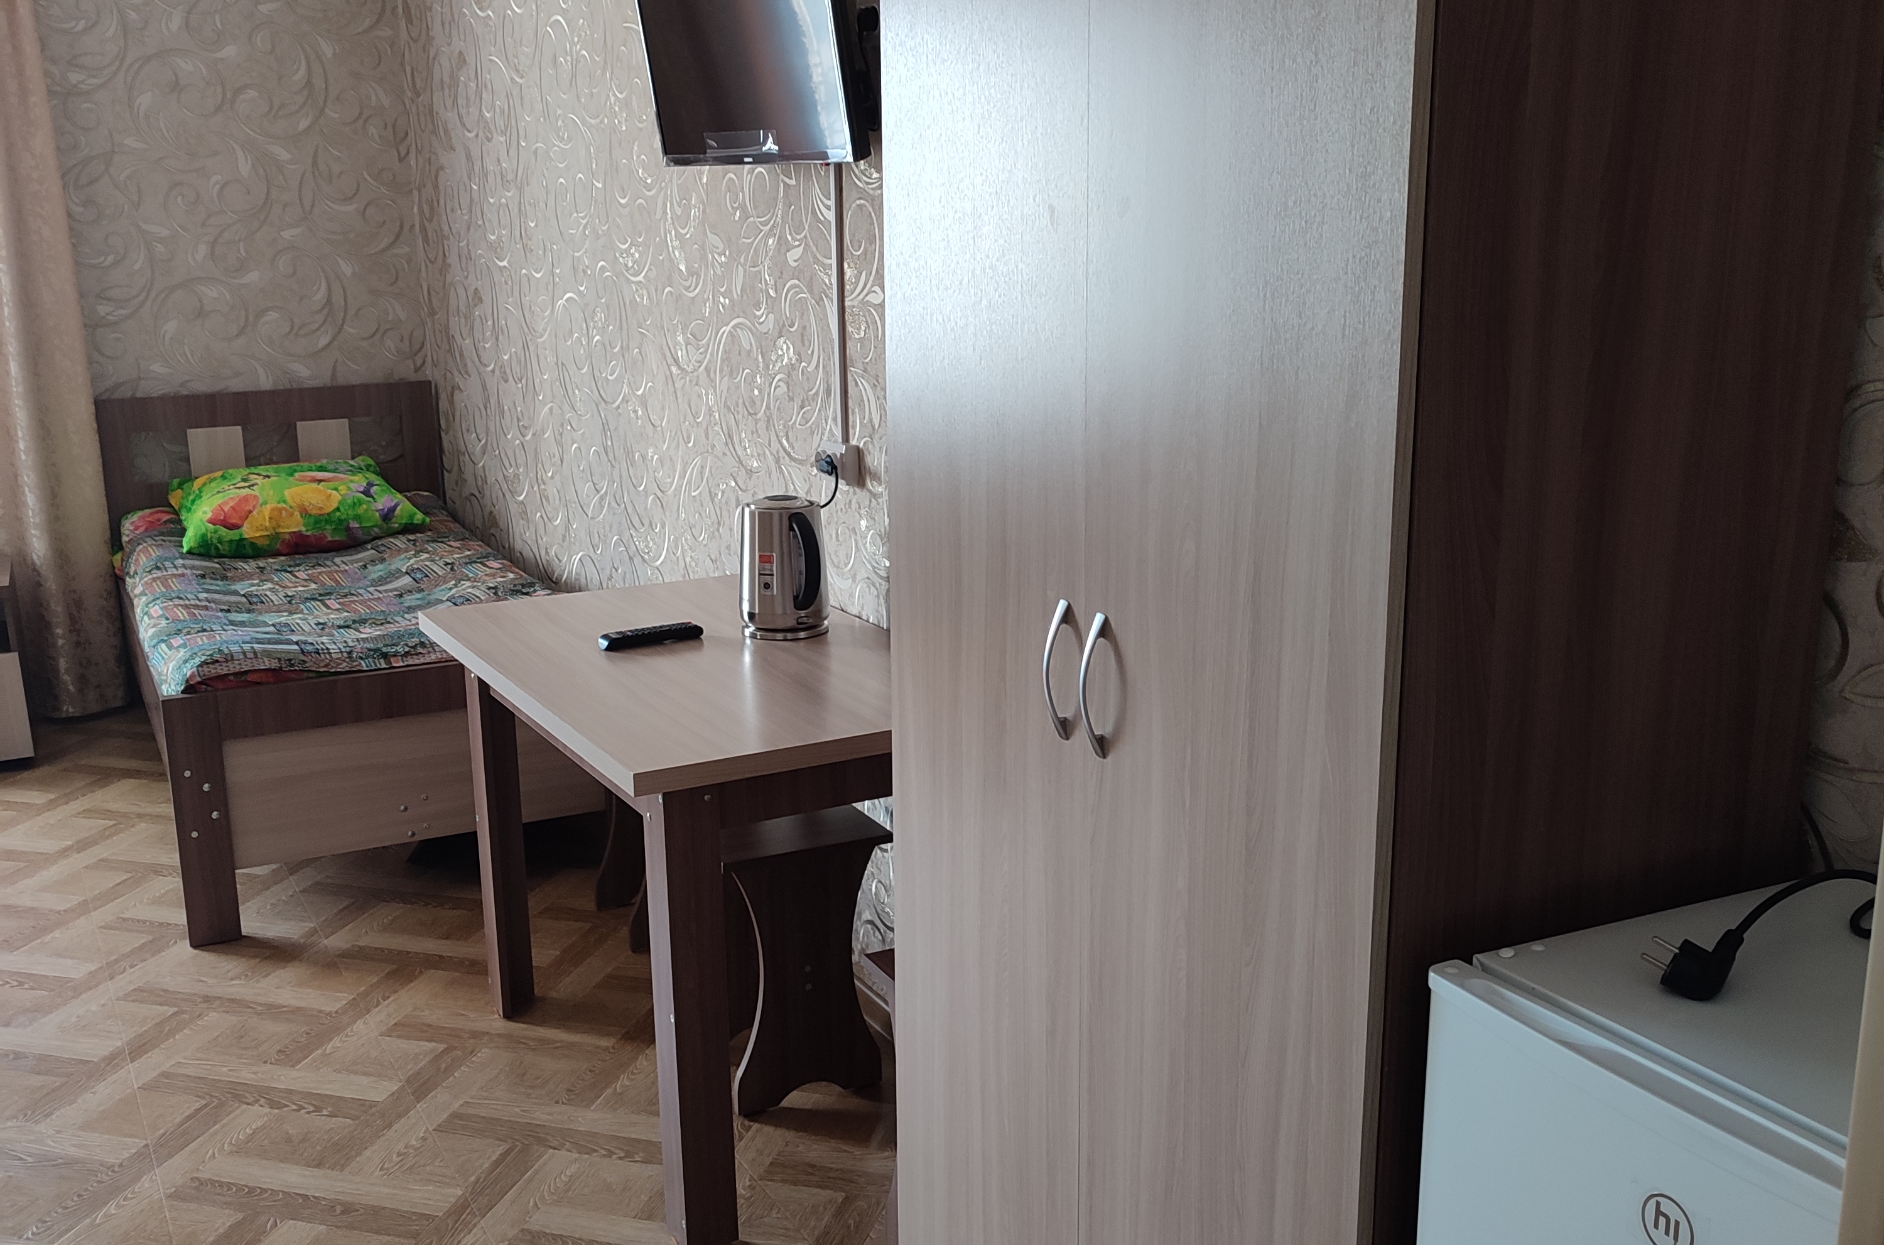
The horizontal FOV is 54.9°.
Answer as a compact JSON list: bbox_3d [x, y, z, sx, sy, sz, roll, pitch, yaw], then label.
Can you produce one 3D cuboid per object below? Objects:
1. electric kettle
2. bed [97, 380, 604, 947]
[{"bbox_3d":[-0.265,-0.094,3.087,0.155,0.232,0.205,-6,14,-24],"label":"electric kettle"},{"bbox_3d":[-1.587,-0.043,4.722,0.950,0.936,2.040,-7,15,-26],"label":"bed"}]

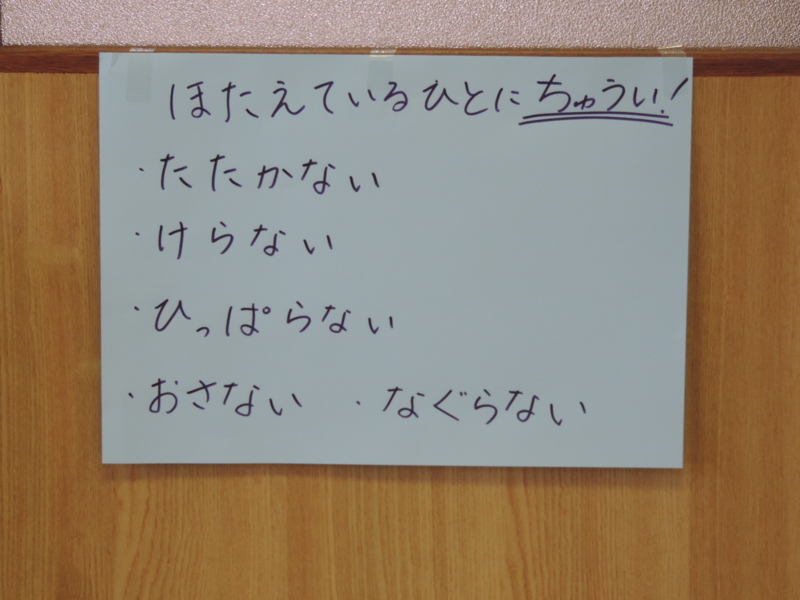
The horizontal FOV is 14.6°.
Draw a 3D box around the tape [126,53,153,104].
[{"bbox_3d":[-0.160,-0.136,1.916,0.015,0.032,0.002,3,8,-1],"label":"tape"}]

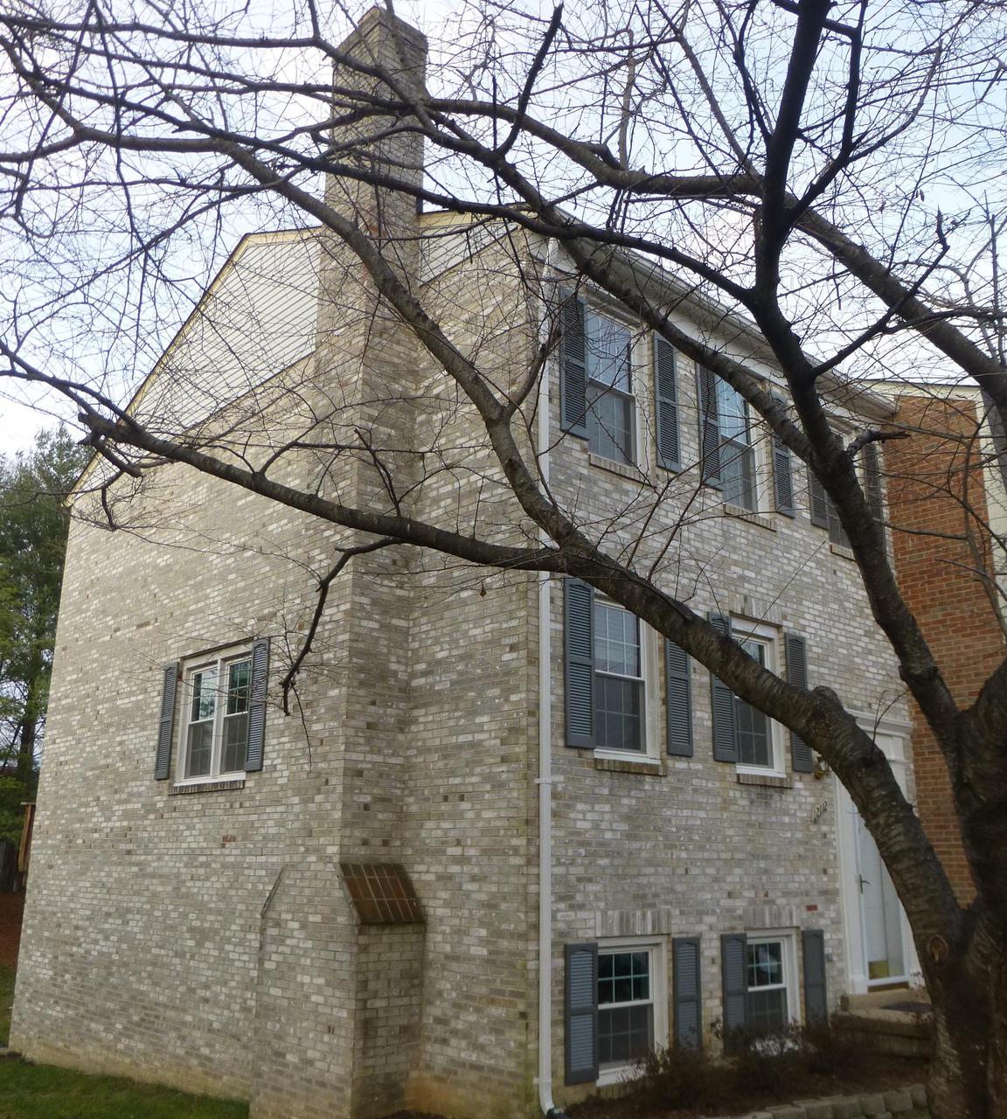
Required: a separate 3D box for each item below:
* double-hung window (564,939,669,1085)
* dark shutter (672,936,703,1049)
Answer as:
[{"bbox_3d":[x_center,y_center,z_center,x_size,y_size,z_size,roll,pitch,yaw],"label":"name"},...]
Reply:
[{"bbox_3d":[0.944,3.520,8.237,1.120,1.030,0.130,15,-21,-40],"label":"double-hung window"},{"bbox_3d":[1.524,3.636,8.676,0.358,0.955,0.045,15,-21,-40],"label":"dark shutter"}]

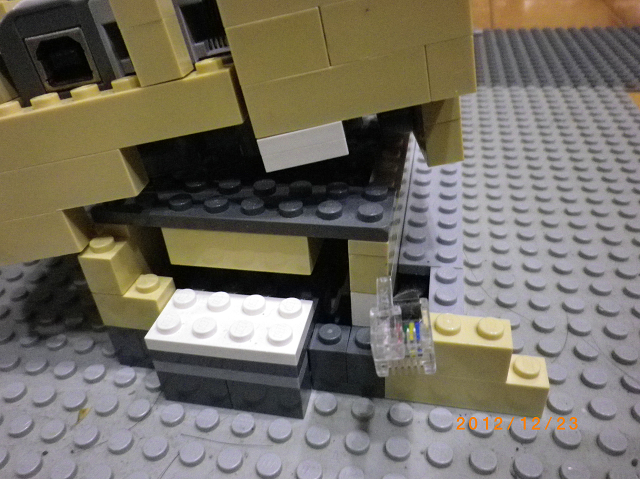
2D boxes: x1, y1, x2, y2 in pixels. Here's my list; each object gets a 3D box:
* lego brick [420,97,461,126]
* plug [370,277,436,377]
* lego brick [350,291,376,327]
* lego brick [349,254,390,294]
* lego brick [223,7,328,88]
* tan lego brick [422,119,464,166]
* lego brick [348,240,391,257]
[{"bbox_3d":[0.026,-0.032,0.116,0.008,0.010,0.010,-10,27,8],"label":"lego brick"},{"bbox_3d":[0.013,0.014,0.084,0.010,0.008,0.014,-7,60,8],"label":"plug"},{"bbox_3d":[0.011,0.013,0.116,0.008,0.010,0.010,4,34,11],"label":"lego brick"},{"bbox_3d":[0.011,0.005,0.110,0.008,0.010,0.010,4,34,11],"label":"lego brick"},{"bbox_3d":[-0.007,-0.035,0.092,0.016,0.010,0.008,-10,24,9],"label":"lego brick"},{"bbox_3d":[0.028,-0.024,0.120,0.008,0.010,0.010,-10,27,8],"label":"tan lego brick"},{"bbox_3d":[0.011,-0.001,0.105,0.008,0.003,0.010,4,36,12],"label":"lego brick"}]

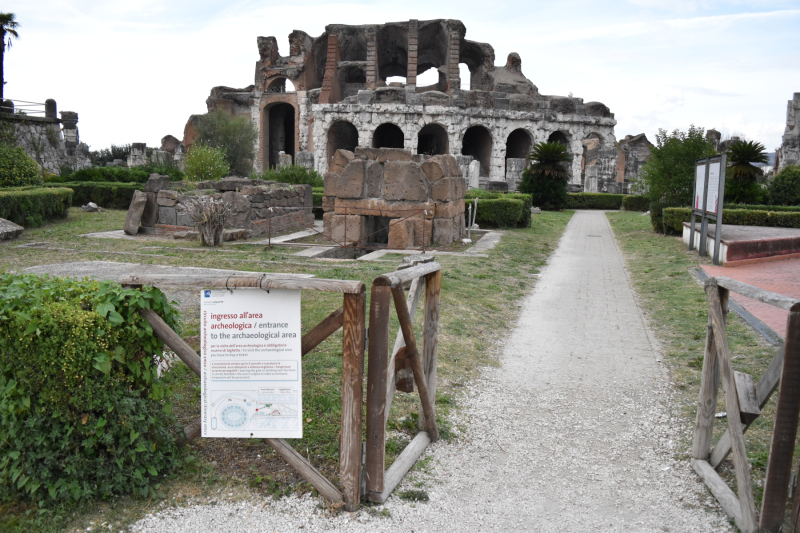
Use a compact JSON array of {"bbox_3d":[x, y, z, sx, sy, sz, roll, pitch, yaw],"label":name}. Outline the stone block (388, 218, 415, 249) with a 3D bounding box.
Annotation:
[{"bbox_3d":[0.174,-0.799,14.434,0.675,0.699,0.600,4,9,27],"label":"stone block"}]

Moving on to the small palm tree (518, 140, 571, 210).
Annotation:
[{"bbox_3d":[7.507,-4.716,30.943,2.750,3.600,2.700,2,9,16],"label":"small palm tree"}]

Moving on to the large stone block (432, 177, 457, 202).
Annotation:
[{"bbox_3d":[1.065,-1.896,14.835,0.415,0.580,0.700,3,9,11],"label":"large stone block"}]

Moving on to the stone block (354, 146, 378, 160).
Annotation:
[{"bbox_3d":[-0.843,-2.845,15.100,0.580,0.340,0.500,3,9,14],"label":"stone block"}]

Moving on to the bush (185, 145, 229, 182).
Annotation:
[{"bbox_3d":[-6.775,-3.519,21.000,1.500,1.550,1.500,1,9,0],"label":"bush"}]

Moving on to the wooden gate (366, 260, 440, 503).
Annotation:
[{"bbox_3d":[0.035,0.575,3.280,0.130,1.120,0.810,5,9,25],"label":"wooden gate"}]

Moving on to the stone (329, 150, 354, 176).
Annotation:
[{"bbox_3d":[-1.434,-2.631,15.227,0.542,0.612,0.700,3,9,11],"label":"stone"}]

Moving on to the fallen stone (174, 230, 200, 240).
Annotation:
[{"bbox_3d":[-5.155,-0.745,14.550,0.640,0.190,0.380,4,9,18],"label":"fallen stone"}]

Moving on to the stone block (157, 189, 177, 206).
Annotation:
[{"bbox_3d":[-6.661,-2.021,17.631,0.749,0.490,0.500,3,9,18],"label":"stone block"}]

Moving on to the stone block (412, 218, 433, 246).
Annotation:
[{"bbox_3d":[0.601,-0.850,14.765,0.464,0.662,0.500,3,9,10],"label":"stone block"}]

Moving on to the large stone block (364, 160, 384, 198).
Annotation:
[{"bbox_3d":[-0.648,-2.168,14.950,0.460,0.930,0.450,3,9,14],"label":"large stone block"}]

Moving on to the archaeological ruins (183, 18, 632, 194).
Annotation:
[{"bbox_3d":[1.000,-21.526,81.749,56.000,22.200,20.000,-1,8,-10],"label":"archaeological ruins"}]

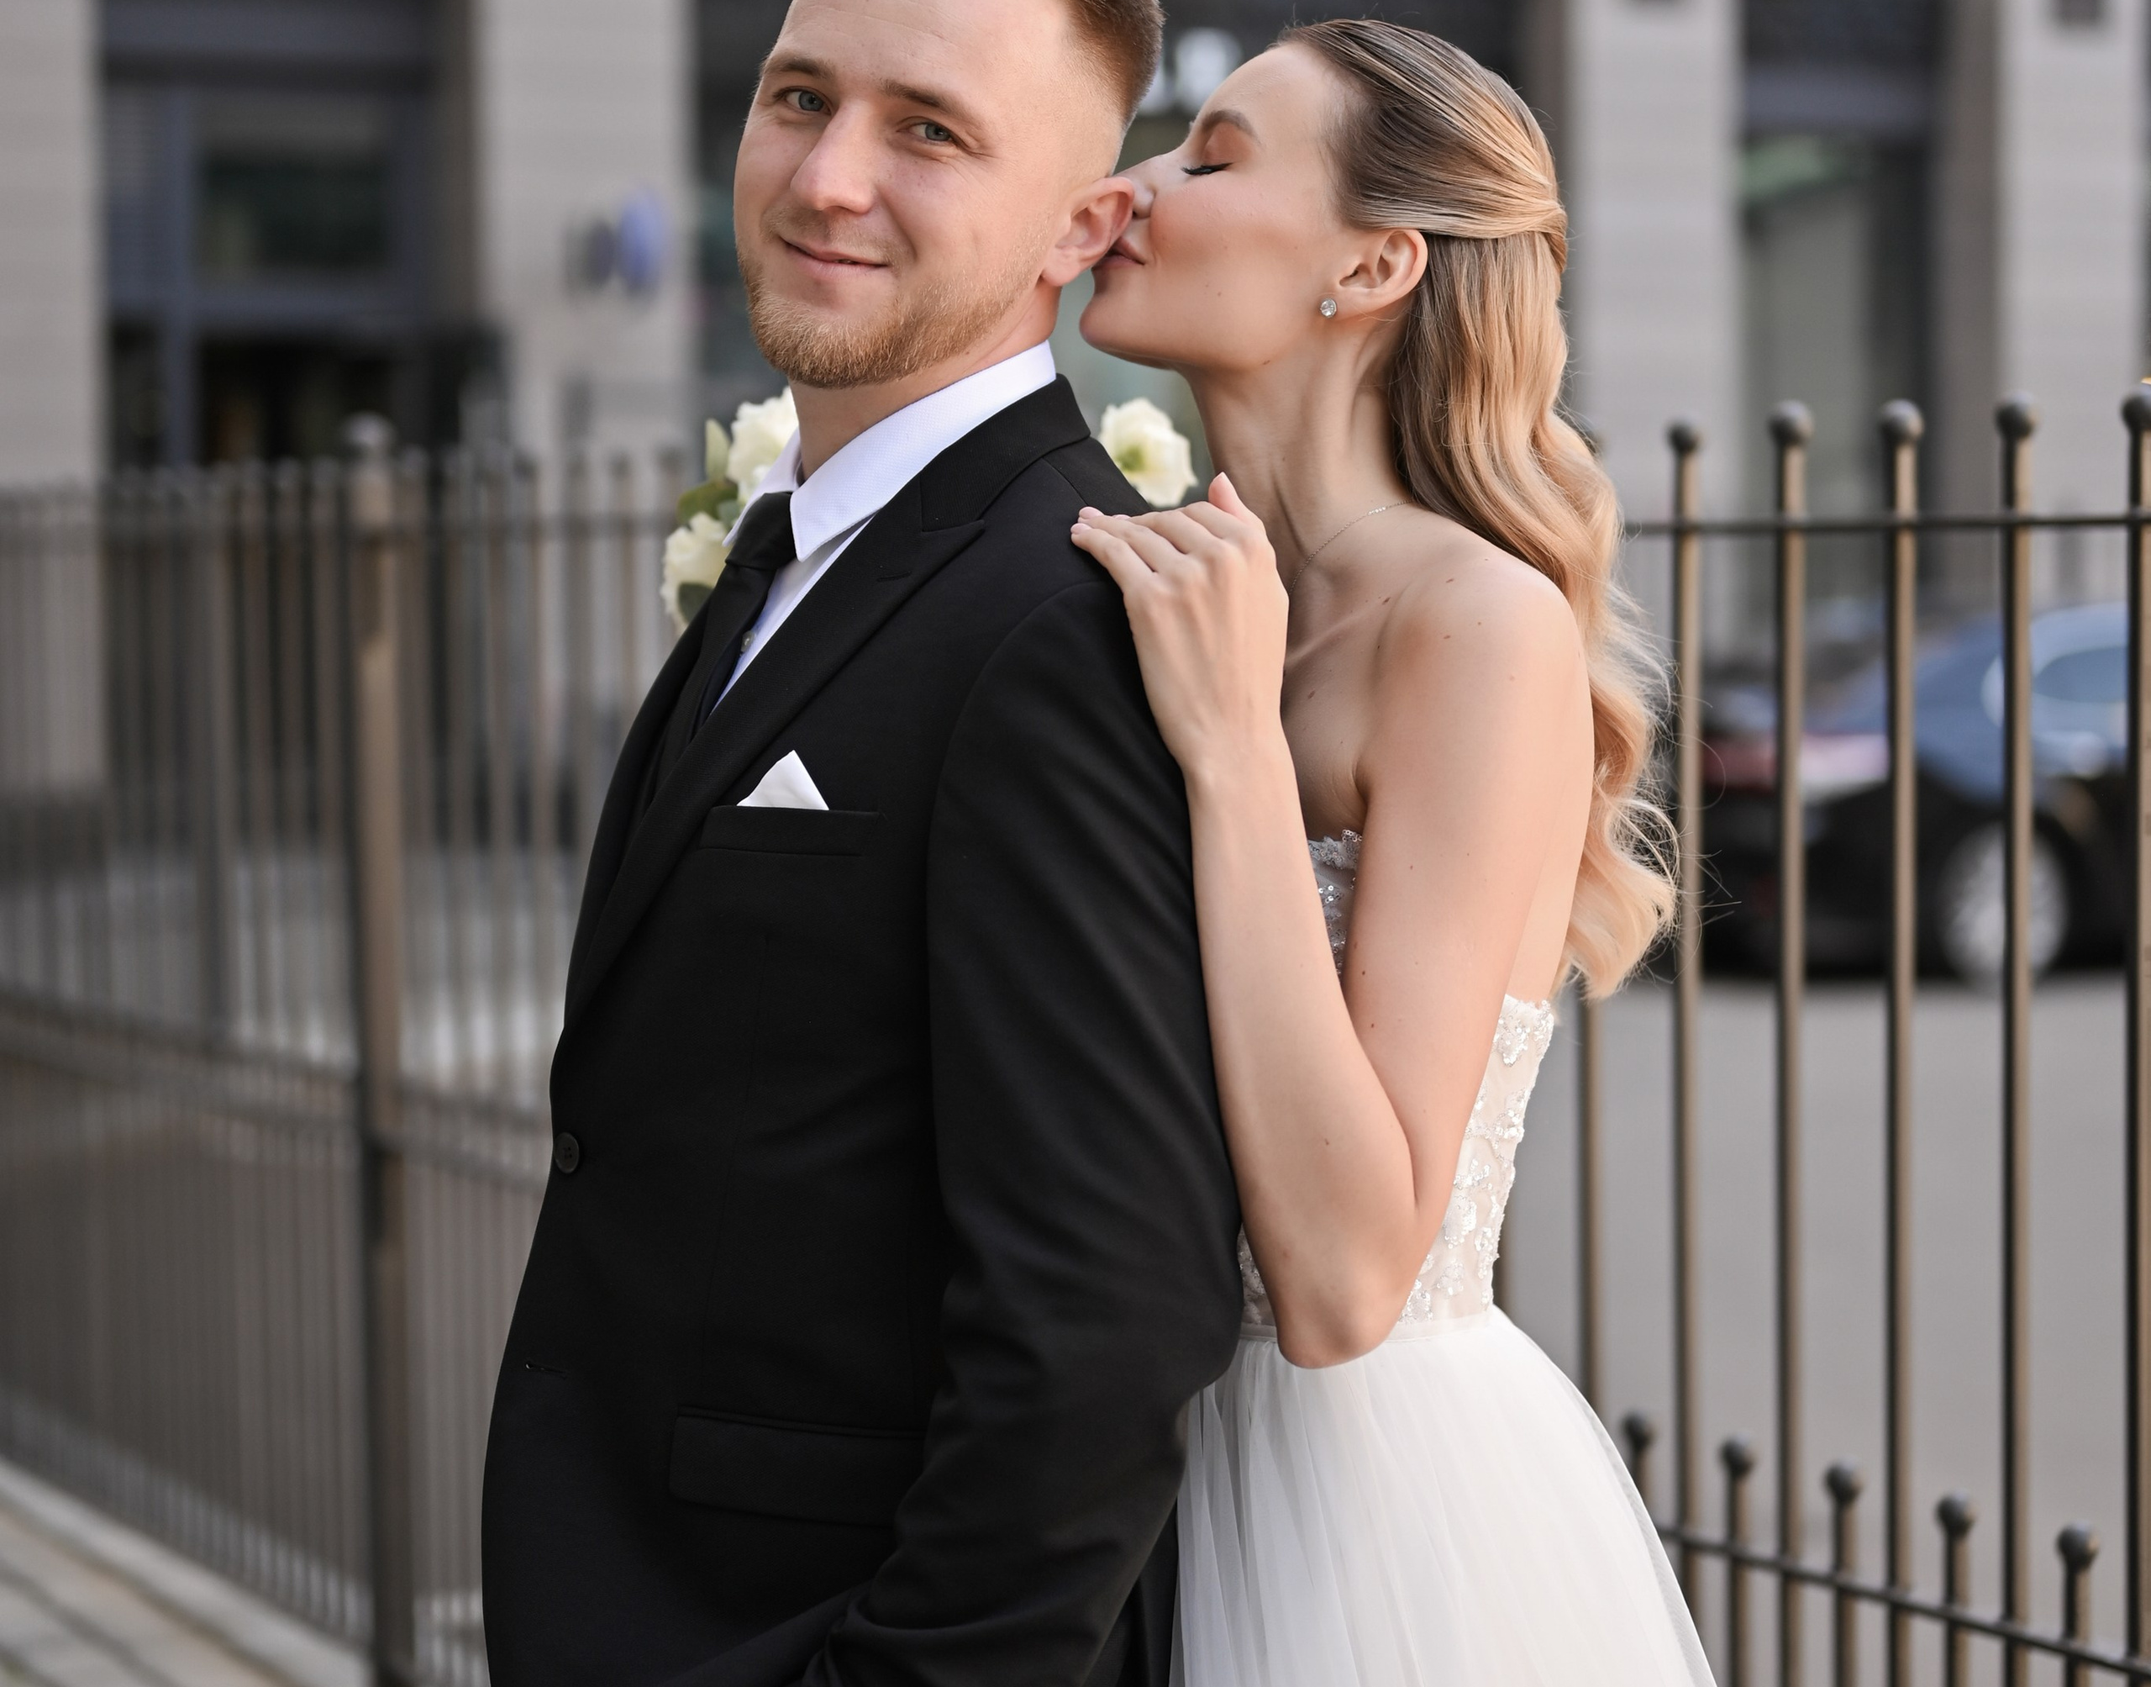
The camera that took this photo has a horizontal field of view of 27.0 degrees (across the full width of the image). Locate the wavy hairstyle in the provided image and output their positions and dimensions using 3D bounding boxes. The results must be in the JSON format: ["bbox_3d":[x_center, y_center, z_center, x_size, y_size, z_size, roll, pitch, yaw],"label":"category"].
[{"bbox_3d":[0.208,-0.172,2.300,0.195,0.485,0.200,-1,2,-2],"label":"wavy hairstyle"}]

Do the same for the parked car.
[{"bbox_3d":[4.020,-0.275,17.200,4.850,1.460,1.840,-2,2,-28],"label":"parked car"}]

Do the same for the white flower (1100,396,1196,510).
[{"bbox_3d":[0.035,-0.203,2.330,0.060,0.060,0.045,-1,4,0],"label":"white flower"}]

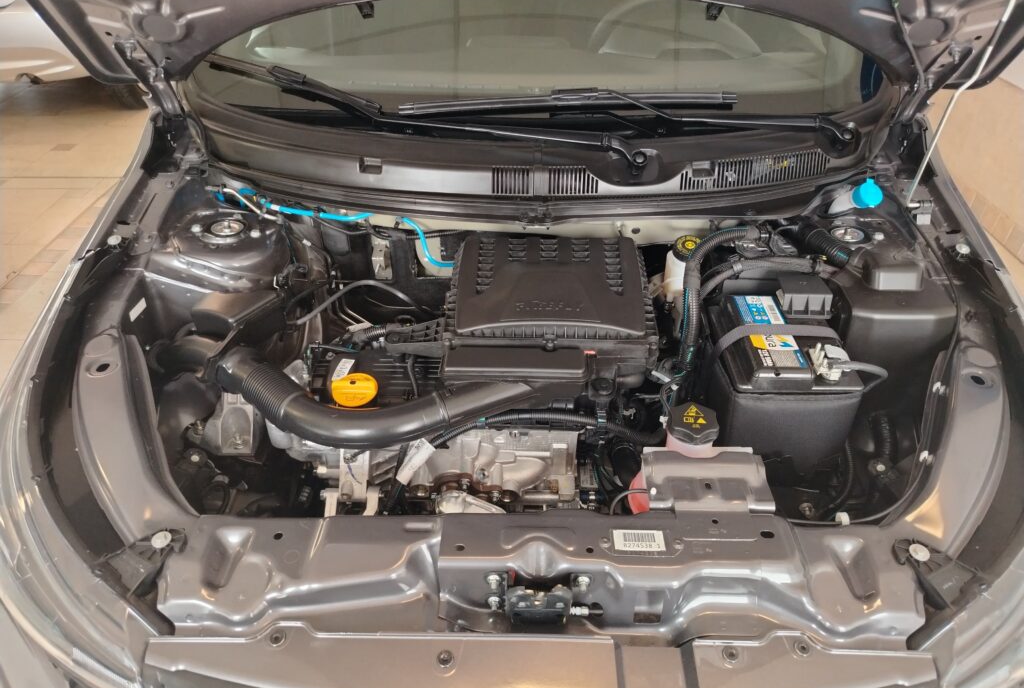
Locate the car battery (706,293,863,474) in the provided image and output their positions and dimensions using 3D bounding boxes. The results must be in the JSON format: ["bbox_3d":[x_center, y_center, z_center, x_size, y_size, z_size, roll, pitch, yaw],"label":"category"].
[{"bbox_3d":[0.395,0.059,1.099,0.178,0.190,0.237,1,37,1],"label":"car battery"}]

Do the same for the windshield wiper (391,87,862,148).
[{"bbox_3d":[0.213,-0.434,1.346,0.865,0.075,0.110,1,37,1],"label":"windshield wiper"}]

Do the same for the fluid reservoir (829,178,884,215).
[{"bbox_3d":[0.584,-0.244,1.221,0.085,0.075,0.060,1,37,1],"label":"fluid reservoir"}]

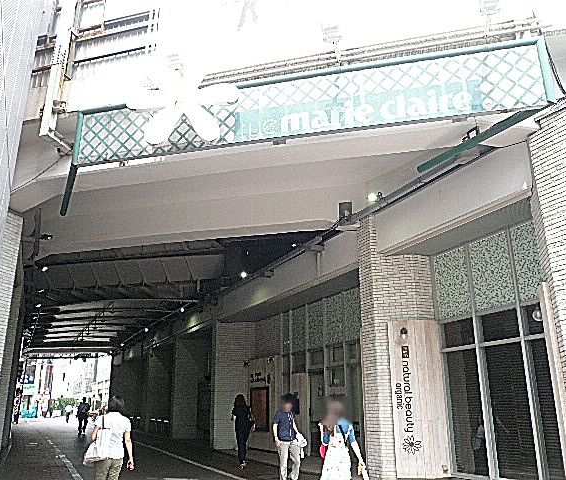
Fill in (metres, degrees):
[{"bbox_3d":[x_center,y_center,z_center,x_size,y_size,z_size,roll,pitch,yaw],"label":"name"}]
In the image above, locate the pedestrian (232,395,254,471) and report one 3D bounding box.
[{"bbox_3d":[-0.934,4.526,12.235,0.540,1.630,0.380,7,-19,-24],"label":"pedestrian"}]

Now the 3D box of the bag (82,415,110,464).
[{"bbox_3d":[-2.280,2.464,6.362,0.340,0.560,0.160,5,-18,-16],"label":"bag"}]

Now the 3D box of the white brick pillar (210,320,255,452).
[{"bbox_3d":[-1.685,4.779,17.294,1.350,4.100,0.600,0,-17,0],"label":"white brick pillar"}]

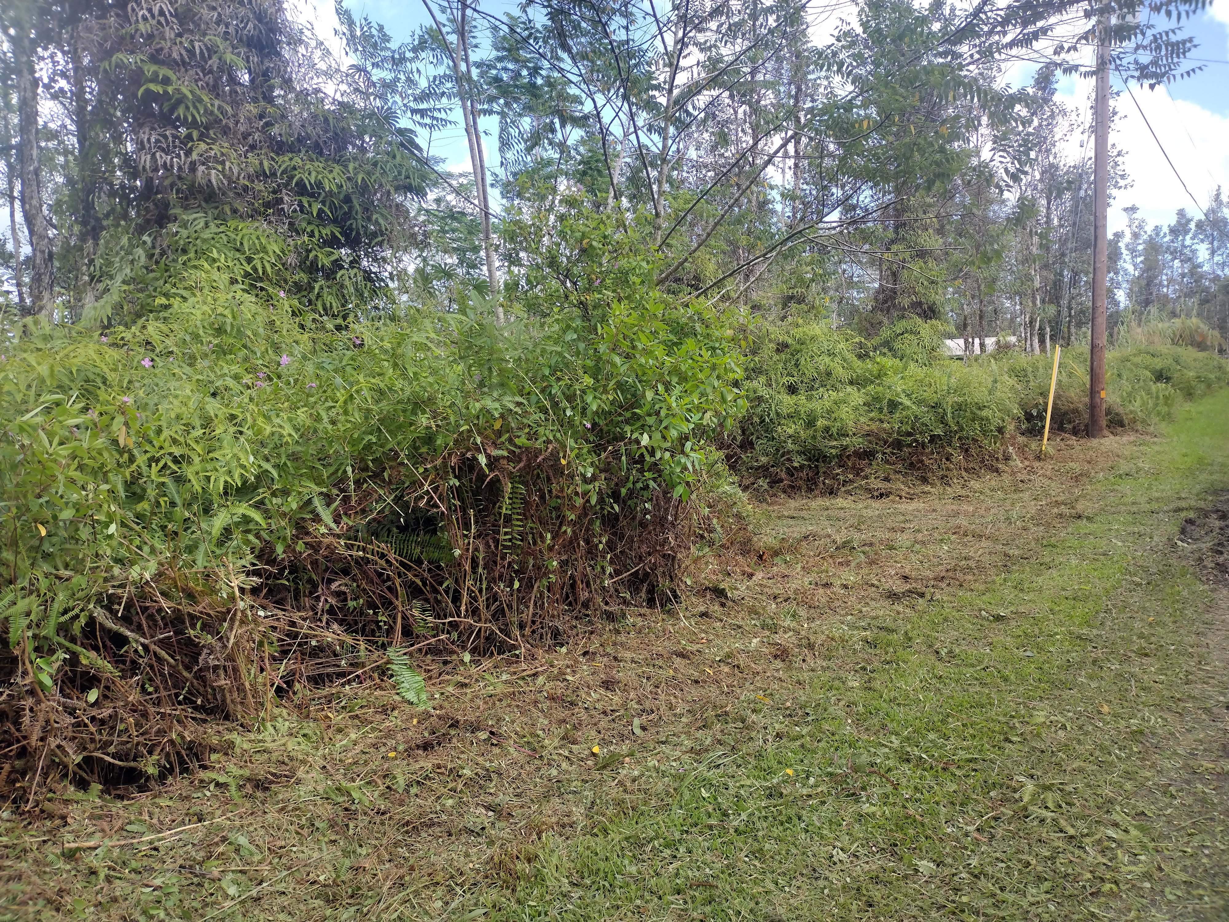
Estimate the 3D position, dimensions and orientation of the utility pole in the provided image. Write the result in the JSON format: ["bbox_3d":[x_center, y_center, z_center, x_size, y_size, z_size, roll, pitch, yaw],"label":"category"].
[{"bbox_3d":[10.189,-5.512,20.056,0.300,10.000,0.300,-2,5,0],"label":"utility pole"}]

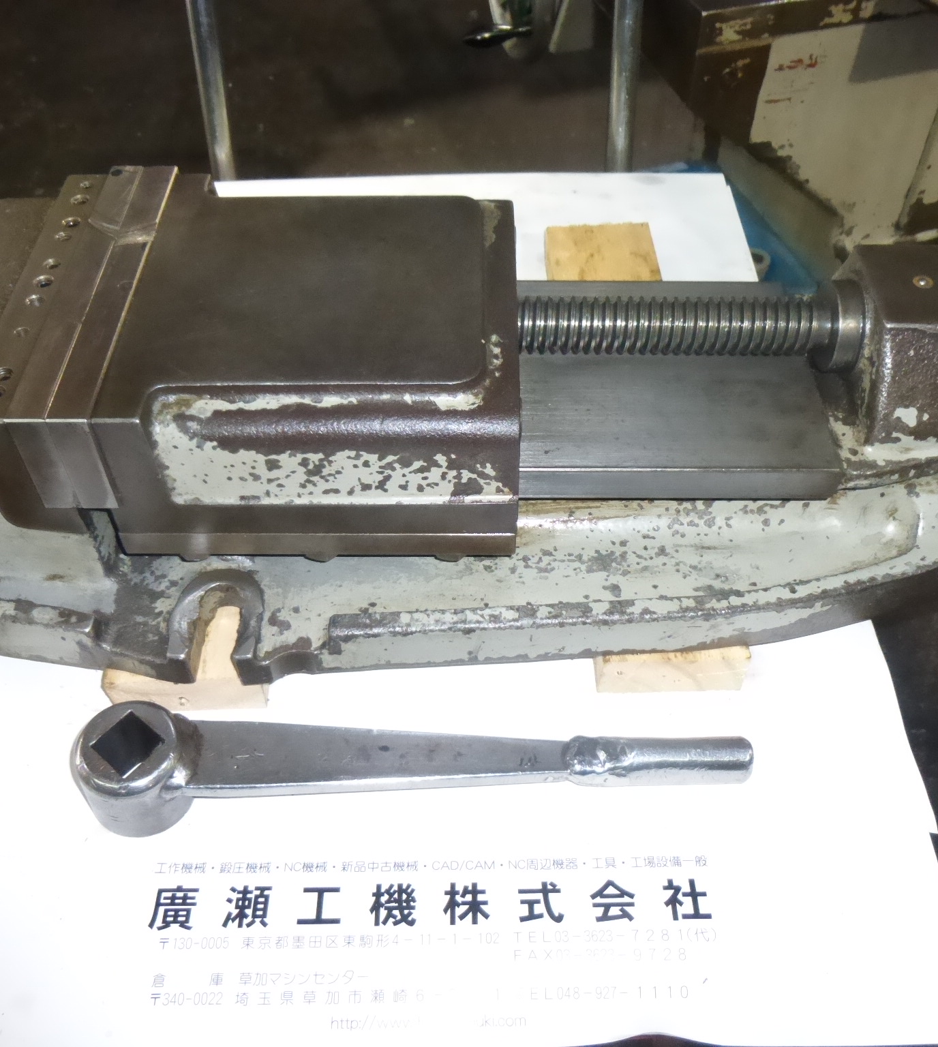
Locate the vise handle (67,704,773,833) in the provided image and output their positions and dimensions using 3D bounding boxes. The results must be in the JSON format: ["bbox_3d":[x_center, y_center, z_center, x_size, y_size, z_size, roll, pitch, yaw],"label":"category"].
[{"bbox_3d":[-0.019,0.102,0.423,0.283,0.039,0.045,0,51,-3],"label":"vise handle"}]

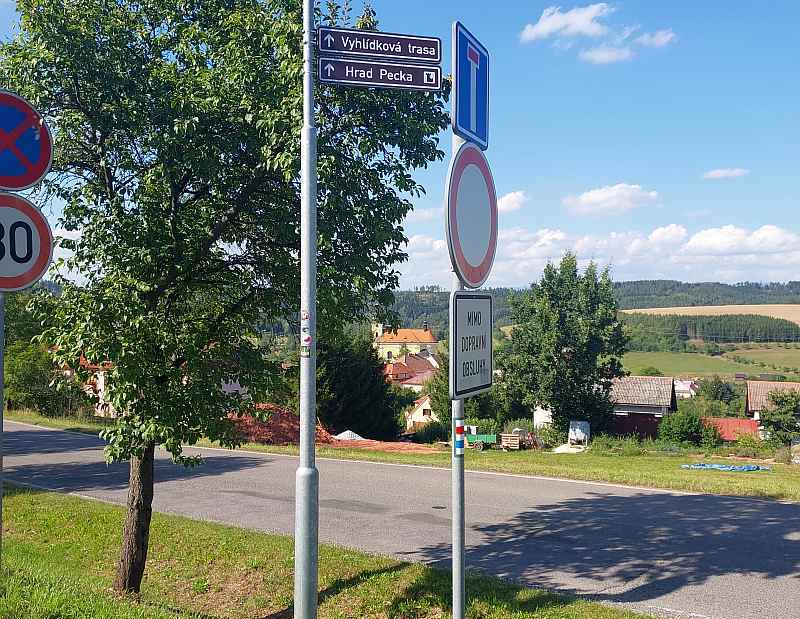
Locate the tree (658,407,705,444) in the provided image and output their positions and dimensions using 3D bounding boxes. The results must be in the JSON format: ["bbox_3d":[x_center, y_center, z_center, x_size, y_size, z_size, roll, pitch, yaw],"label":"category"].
[{"bbox_3d":[13.700,5.670,42.000,2.240,1.900,2.130,0,0,18],"label":"tree"}]

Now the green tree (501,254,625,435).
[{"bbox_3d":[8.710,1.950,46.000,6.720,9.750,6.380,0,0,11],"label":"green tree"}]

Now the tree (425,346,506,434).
[{"bbox_3d":[3.830,4.710,49.000,4.660,5.220,4.420,0,0,4],"label":"tree"}]

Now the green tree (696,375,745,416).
[{"bbox_3d":[25.250,7.050,68.000,3.780,3.550,3.780,0,0,20],"label":"green tree"}]

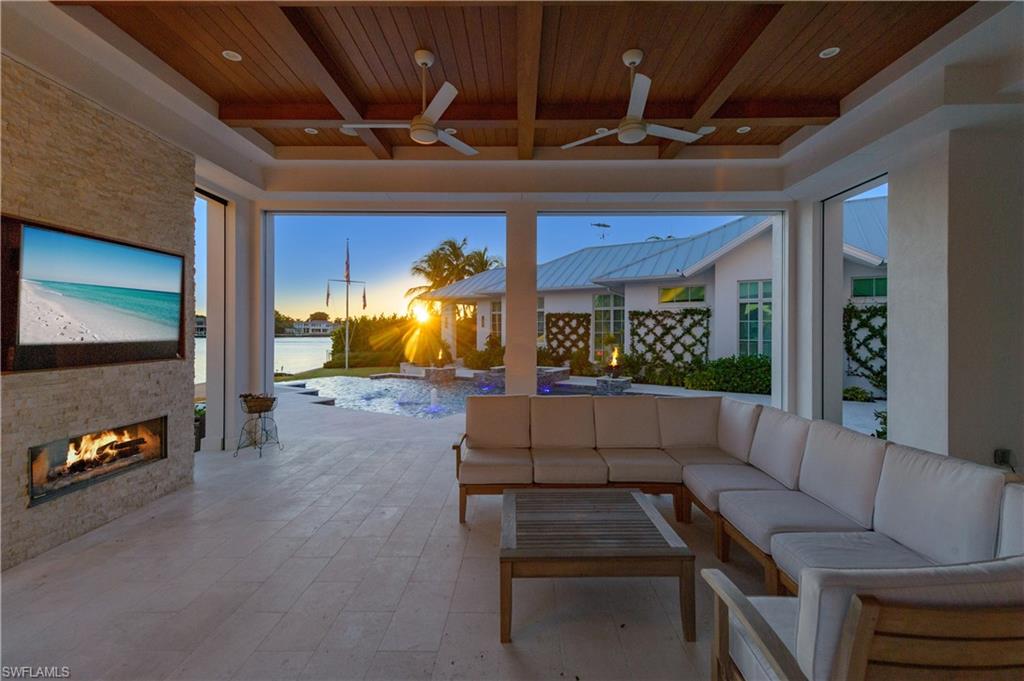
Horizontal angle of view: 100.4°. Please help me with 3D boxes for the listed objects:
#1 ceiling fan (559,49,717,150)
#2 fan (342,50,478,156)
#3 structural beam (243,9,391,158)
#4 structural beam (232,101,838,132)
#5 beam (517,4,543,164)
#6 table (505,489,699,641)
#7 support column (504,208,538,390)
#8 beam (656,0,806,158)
[{"bbox_3d":[1.096,-2.165,3.731,1.285,0.793,1.285,0,0,1],"label":"ceiling fan"},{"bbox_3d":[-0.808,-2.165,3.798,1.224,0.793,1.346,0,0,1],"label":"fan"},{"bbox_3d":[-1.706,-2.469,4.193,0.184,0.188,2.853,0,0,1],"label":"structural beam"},{"bbox_3d":[0.181,-2.470,4.659,6.625,0.188,0.184,0,0,1],"label":"structural beam"},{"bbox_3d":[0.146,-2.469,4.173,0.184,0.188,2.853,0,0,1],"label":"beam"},{"bbox_3d":[0.437,1.307,2.642,0.994,0.433,0.972,0,0,1],"label":"table"},{"bbox_3d":[0.133,-0.180,6.271,0.453,3.389,0.367,0,0,1],"label":"support column"},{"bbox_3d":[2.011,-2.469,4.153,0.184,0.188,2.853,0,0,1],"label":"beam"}]

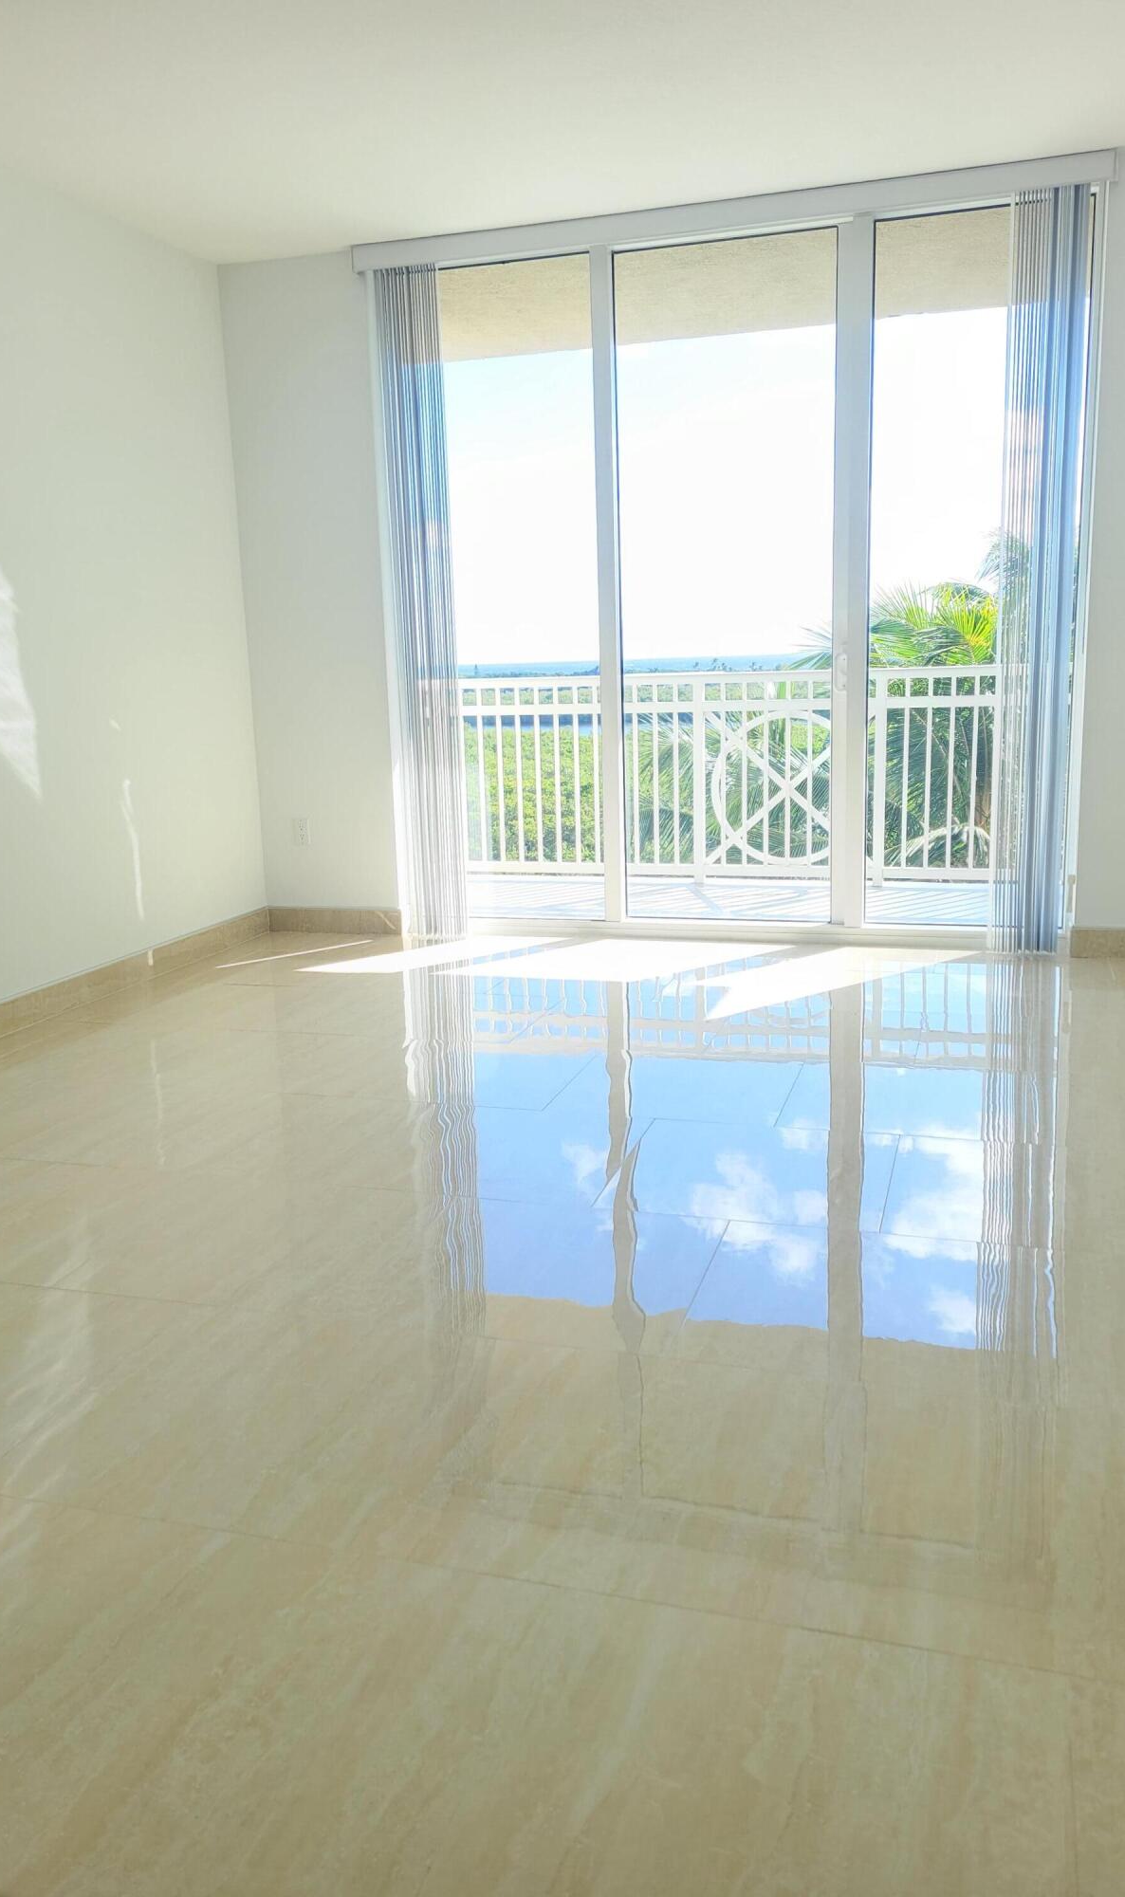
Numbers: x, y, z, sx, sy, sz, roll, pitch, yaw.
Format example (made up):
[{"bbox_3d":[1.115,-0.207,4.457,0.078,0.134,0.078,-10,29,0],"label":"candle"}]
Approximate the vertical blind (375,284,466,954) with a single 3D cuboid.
[{"bbox_3d":[-0.562,-1.334,5.713,0.221,2.630,0.090,2,12,17],"label":"vertical blind"}]

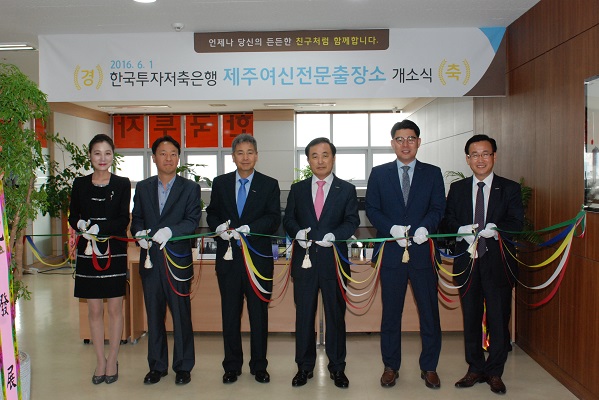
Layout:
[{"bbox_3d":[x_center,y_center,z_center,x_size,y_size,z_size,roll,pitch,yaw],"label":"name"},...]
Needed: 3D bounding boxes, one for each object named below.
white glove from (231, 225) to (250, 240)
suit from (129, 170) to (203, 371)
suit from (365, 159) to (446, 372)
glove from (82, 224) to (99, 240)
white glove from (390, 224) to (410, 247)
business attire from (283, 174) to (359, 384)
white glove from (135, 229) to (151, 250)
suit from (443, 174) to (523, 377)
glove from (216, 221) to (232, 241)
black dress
[{"bbox_3d":[-0.391,0.217,4.009,0.130,0.105,0.120,0,2,13],"label":"white glove"},{"bbox_3d":[-0.934,0.516,4.211,0.480,1.370,0.380,0,2,3],"label":"suit"},{"bbox_3d":[0.729,0.471,4.121,0.550,1.520,0.400,0,2,11],"label":"suit"},{"bbox_3d":[-1.367,0.213,3.930,0.110,0.105,0.130,1,3,24],"label":"glove"},{"bbox_3d":[0.642,0.226,3.810,0.120,0.135,0.130,-1,3,-24],"label":"white glove"},{"bbox_3d":[0.147,0.510,4.090,0.525,1.385,0.380,0,3,2],"label":"business attire"},{"bbox_3d":[-1.011,0.256,3.880,0.110,0.135,0.130,-1,3,-24],"label":"white glove"},{"bbox_3d":[1.238,0.538,4.056,0.530,1.450,0.390,0,3,18],"label":"suit"},{"bbox_3d":[-0.484,0.198,3.880,0.110,0.130,0.130,-1,3,-24],"label":"glove"},{"bbox_3d":[-1.414,0.258,4.237,0.410,0.860,0.340,-1,2,-7],"label":"black dress"}]

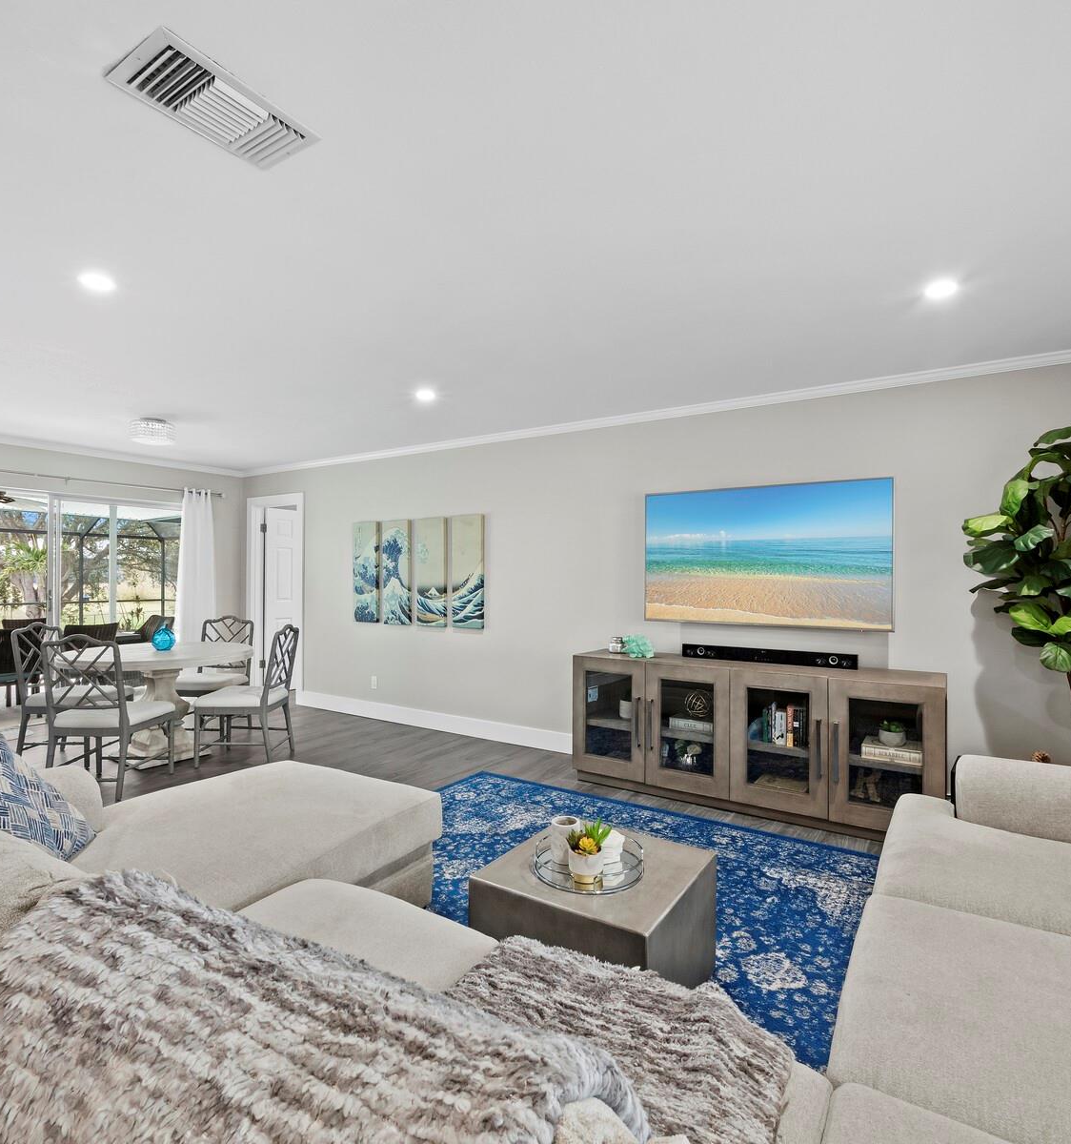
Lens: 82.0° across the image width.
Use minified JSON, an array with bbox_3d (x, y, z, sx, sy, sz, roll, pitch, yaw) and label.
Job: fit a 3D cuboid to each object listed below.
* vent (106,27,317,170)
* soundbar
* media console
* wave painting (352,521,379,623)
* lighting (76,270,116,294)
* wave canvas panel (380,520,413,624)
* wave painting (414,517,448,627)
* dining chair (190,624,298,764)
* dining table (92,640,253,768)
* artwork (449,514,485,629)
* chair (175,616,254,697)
[{"bbox_3d":[-0.742,-1.091,1.455,0.237,0.022,0.386,0,0,33],"label":"vent"},{"bbox_3d":[1.392,0.503,3.721,1.000,0.080,0.080,0,0,33],"label":"soundbar"},{"bbox_3d":[1.207,0.942,3.614,1.990,0.797,0.450,0,0,33],"label":"media console"},{"bbox_3d":[-1.551,0.005,5.640,0.307,0.915,0.042,0,0,33],"label":"wave painting"},{"bbox_3d":[-1.651,-1.090,2.320,0.135,0.022,0.135,0,0,33],"label":"lighting"},{"bbox_3d":[-1.230,0.003,5.468,0.306,0.915,0.038,0,0,32],"label":"wave canvas panel"},{"bbox_3d":[-0.884,0.003,5.250,0.305,0.915,0.038,0,0,33],"label":"wave painting"},{"bbox_3d":[-2.046,0.862,4.420,0.570,0.965,0.480,0,0,-1],"label":"dining chair"},{"bbox_3d":[-2.760,0.964,4.547,1.240,0.760,1.240,0,0,33],"label":"dining table"},{"bbox_3d":[-0.547,0.003,5.033,0.305,0.915,0.038,0,0,33],"label":"artwork"},{"bbox_3d":[-2.665,0.855,5.020,0.480,0.970,0.560,0,0,6],"label":"chair"}]

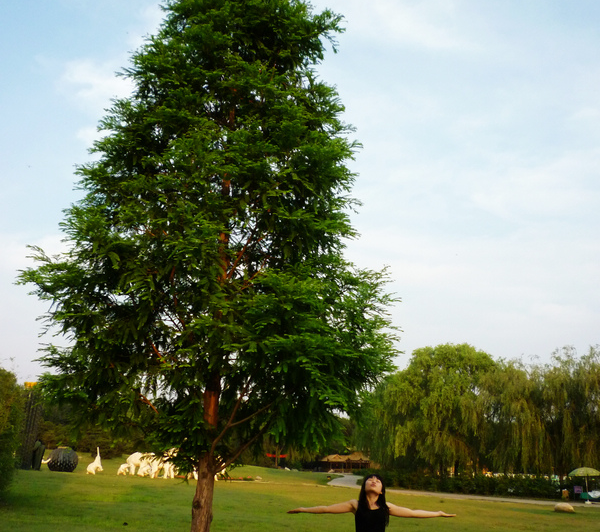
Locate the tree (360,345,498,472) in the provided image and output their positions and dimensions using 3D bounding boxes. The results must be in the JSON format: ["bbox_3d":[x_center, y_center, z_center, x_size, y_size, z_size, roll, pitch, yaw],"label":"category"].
[{"bbox_3d":[11.157,12.773,57.755,11.550,12.310,10.970,-1,-17,11],"label":"tree"}]

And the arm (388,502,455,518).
[{"bbox_3d":[1.081,2.186,5.986,0.625,0.125,0.110,6,-17,0],"label":"arm"}]

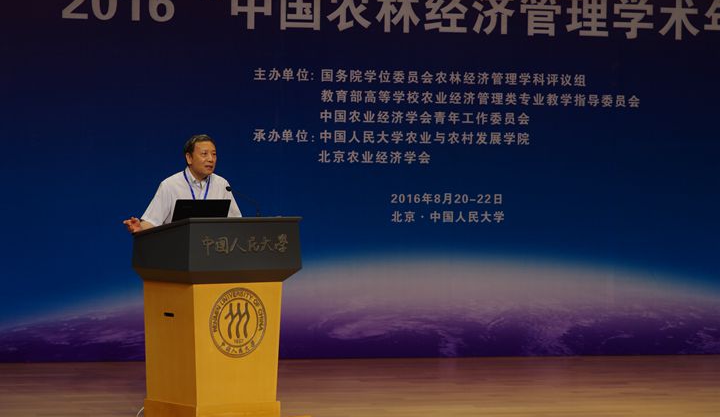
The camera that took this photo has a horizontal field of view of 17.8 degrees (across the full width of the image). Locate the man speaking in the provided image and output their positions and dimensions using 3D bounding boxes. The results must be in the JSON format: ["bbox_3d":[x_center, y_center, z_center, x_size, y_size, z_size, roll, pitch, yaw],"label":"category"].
[{"bbox_3d":[-1.065,0.383,13.237,0.680,1.620,0.530,0,1,-31],"label":"man speaking"}]

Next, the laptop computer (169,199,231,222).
[{"bbox_3d":[-0.944,0.065,12.966,0.350,0.225,0.310,0,1,-33],"label":"laptop computer"}]

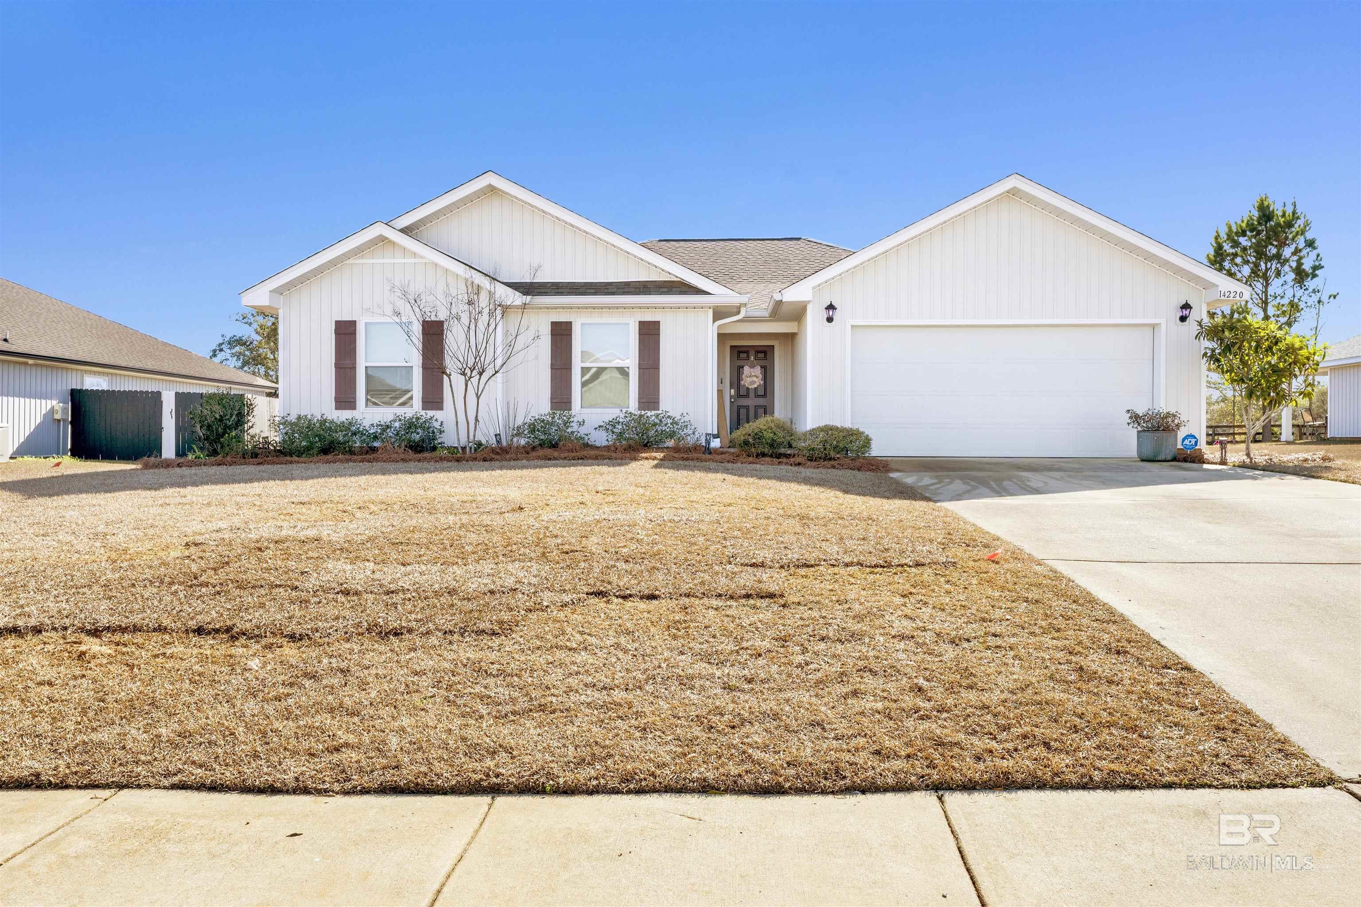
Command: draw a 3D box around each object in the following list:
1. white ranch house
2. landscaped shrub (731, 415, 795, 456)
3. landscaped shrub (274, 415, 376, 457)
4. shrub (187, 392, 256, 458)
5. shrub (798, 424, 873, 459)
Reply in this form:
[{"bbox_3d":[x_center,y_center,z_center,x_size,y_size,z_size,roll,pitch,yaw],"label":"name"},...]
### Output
[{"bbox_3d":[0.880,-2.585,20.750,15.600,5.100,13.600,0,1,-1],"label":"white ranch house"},{"bbox_3d":[1.277,-0.282,14.150,1.034,0.624,0.980,0,1,-1],"label":"landscaped shrub"},{"bbox_3d":[-5.449,-0.269,13.900,1.547,0.661,1.050,0,1,-1],"label":"landscaped shrub"},{"bbox_3d":[-7.341,-0.450,14.500,1.093,1.026,1.000,0,1,-1],"label":"shrub"},{"bbox_3d":[2.320,-0.168,13.650,1.123,0.522,1.000,0,1,-1],"label":"shrub"}]

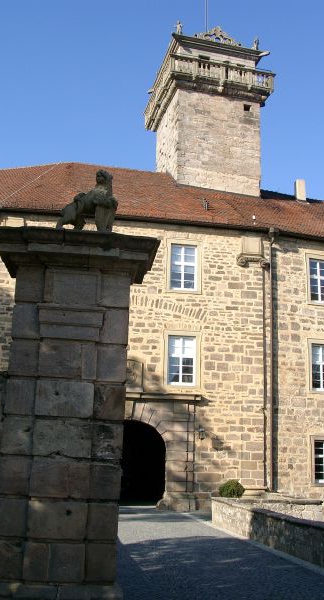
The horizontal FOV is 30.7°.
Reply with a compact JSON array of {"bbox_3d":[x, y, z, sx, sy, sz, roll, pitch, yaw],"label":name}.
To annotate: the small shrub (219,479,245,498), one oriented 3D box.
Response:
[{"bbox_3d":[1.865,5.039,15.753,0.690,0.500,0.680,4,-15,-7],"label":"small shrub"}]

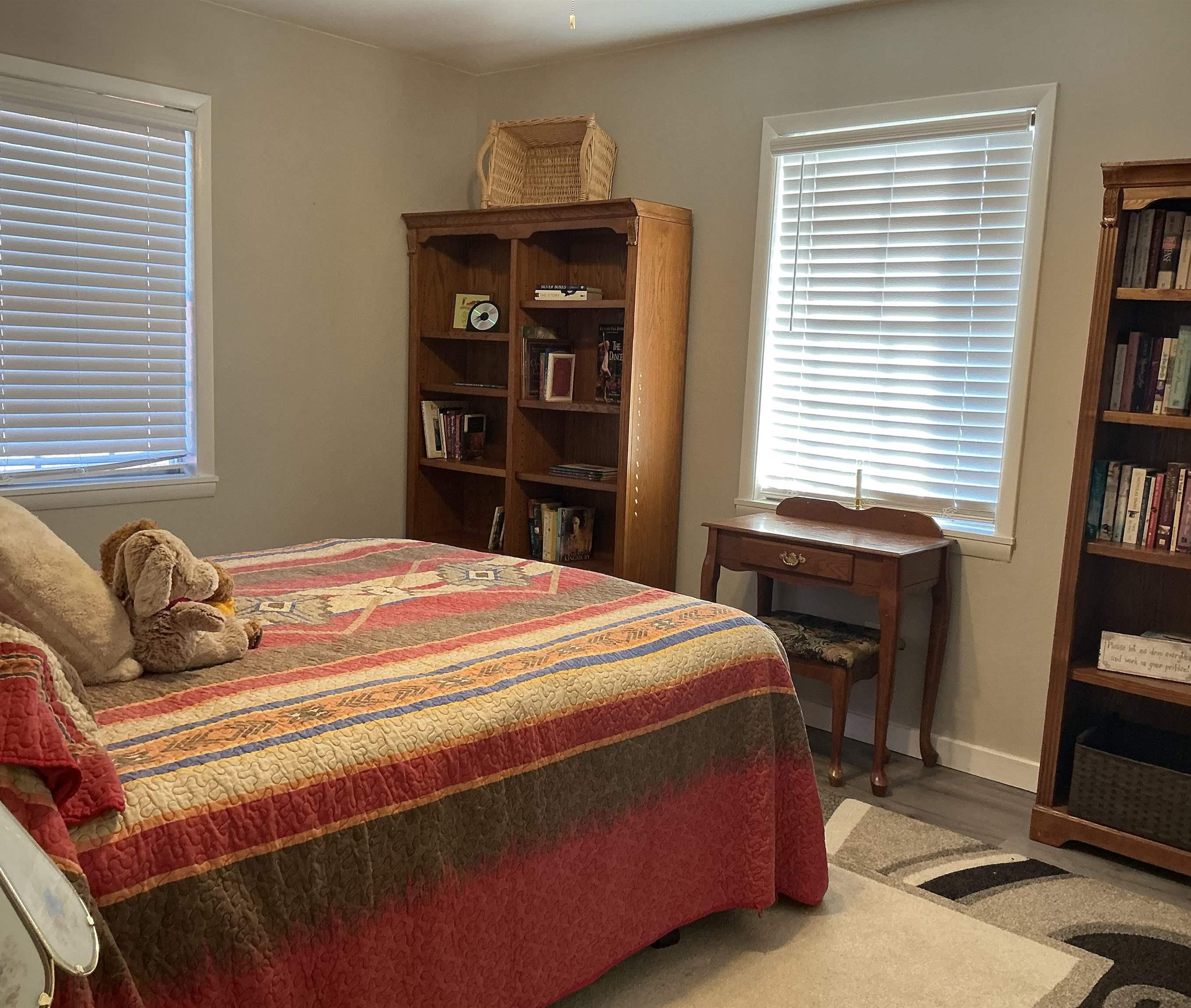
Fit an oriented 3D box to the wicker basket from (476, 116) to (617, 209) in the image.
[{"bbox_3d":[-0.171,-1.285,4.201,0.440,0.335,0.280,6,1,26],"label":"wicker basket"}]

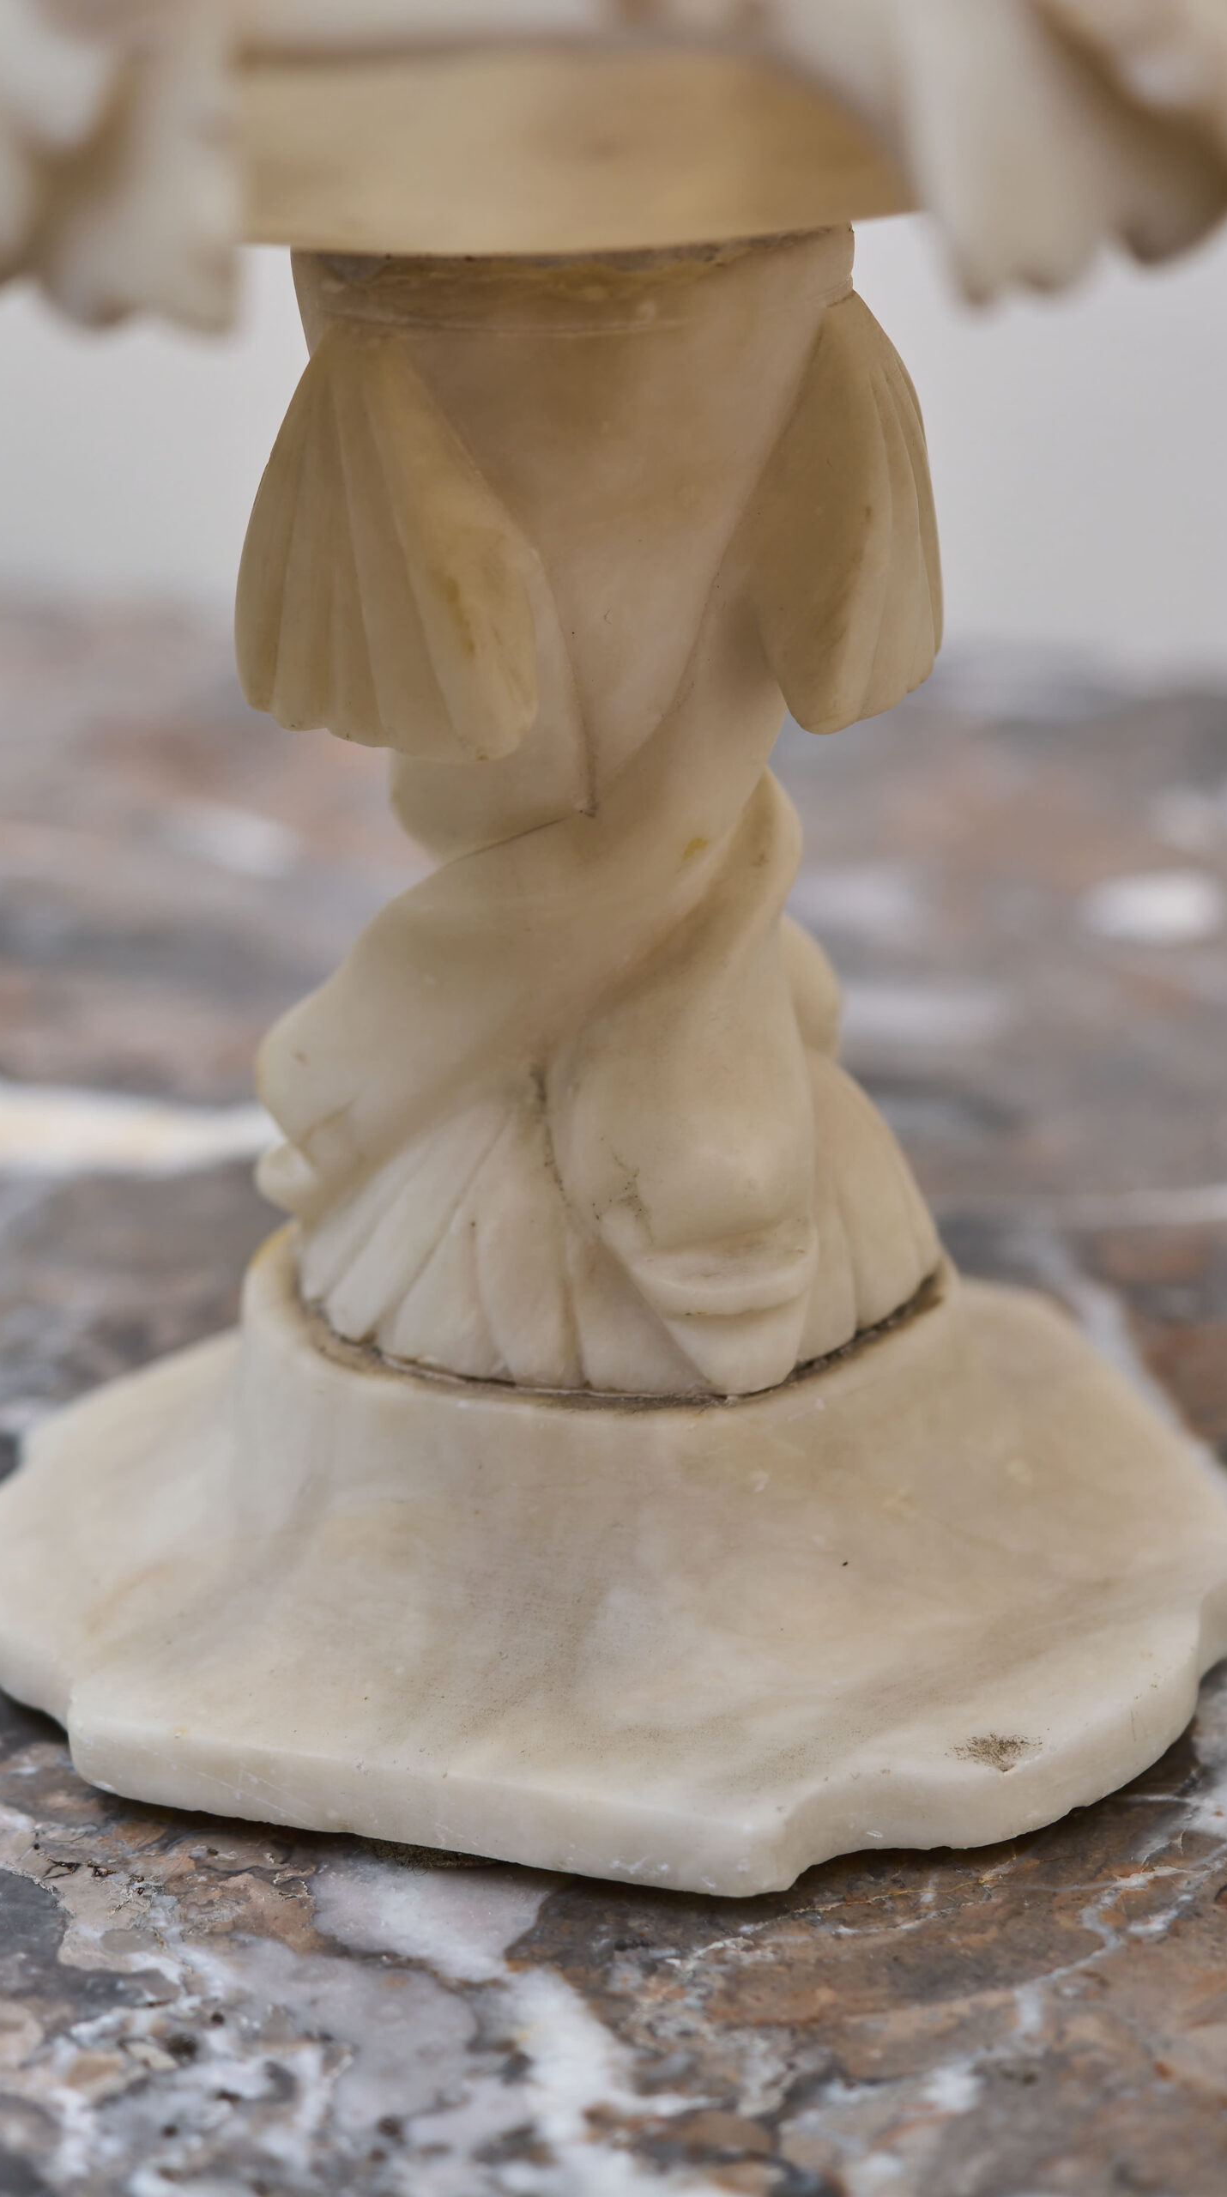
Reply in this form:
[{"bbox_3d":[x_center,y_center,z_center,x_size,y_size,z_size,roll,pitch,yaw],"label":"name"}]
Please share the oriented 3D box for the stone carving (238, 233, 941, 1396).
[{"bbox_3d":[-0.003,-0.039,0.514,0.082,0.129,0.081,-2,20,0],"label":"stone carving"}]

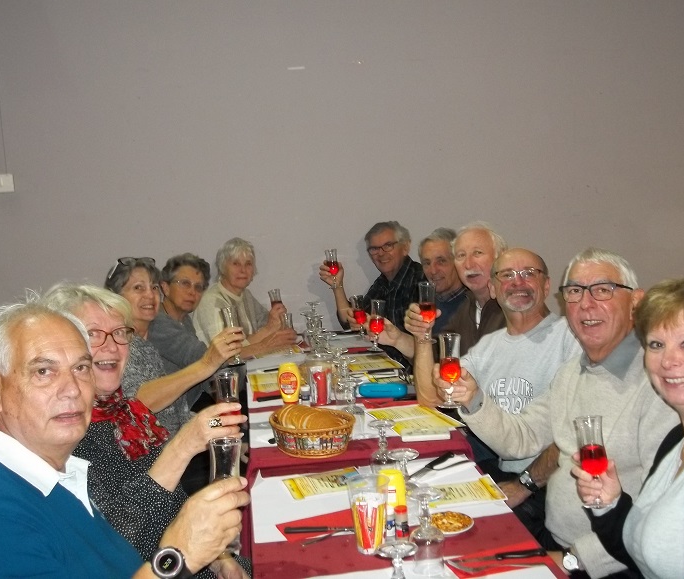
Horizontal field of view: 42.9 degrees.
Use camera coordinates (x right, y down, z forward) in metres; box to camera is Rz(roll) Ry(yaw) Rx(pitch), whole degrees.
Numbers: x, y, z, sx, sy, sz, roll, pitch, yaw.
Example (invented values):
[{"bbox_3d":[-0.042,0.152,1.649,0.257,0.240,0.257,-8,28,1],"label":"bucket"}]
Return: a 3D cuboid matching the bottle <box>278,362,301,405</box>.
[{"bbox_3d":[-0.179,0.333,3.013,0.077,0.158,0.052,-4,7,-6],"label":"bottle"}]

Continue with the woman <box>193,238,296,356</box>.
[{"bbox_3d":[-0.464,0.429,3.861,0.680,1.305,0.520,2,8,33],"label":"woman"}]

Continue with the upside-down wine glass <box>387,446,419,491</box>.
[{"bbox_3d":[0.145,0.454,2.011,0.072,0.155,0.072,-4,7,-6],"label":"upside-down wine glass"}]

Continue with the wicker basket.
[{"bbox_3d":[-0.097,0.417,2.545,0.250,0.095,0.250,-4,7,-6],"label":"wicker basket"}]

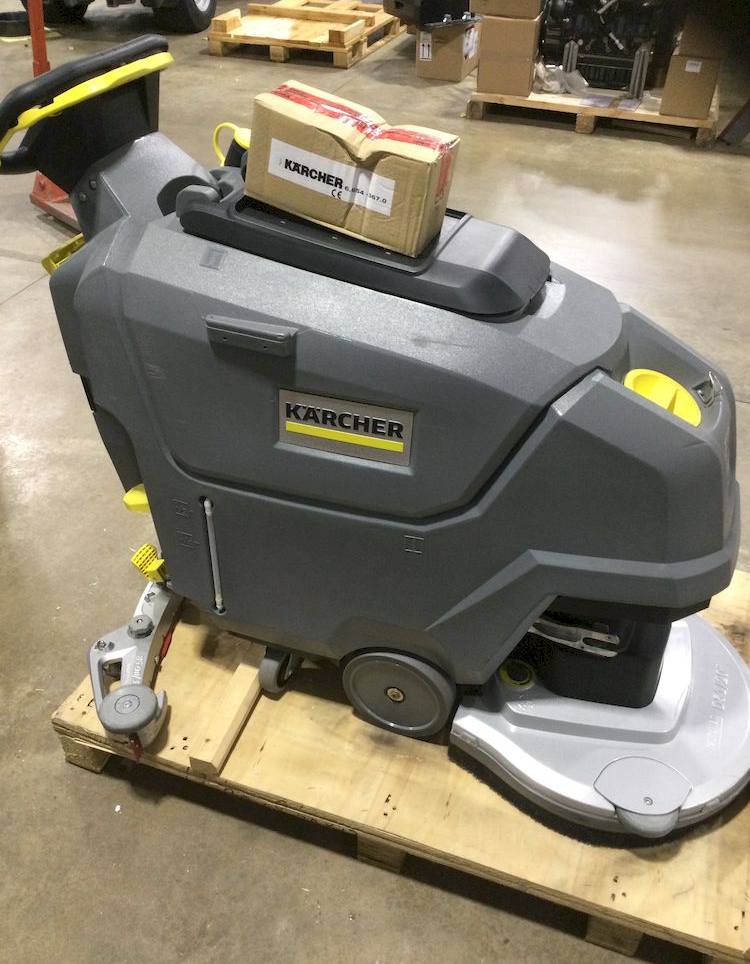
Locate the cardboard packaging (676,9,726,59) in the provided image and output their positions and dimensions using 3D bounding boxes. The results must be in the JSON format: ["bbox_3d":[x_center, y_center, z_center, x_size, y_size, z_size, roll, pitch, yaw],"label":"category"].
[{"bbox_3d":[1.512,-2.045,4.074,0.180,0.165,0.200,14,42,17],"label":"cardboard packaging"}]

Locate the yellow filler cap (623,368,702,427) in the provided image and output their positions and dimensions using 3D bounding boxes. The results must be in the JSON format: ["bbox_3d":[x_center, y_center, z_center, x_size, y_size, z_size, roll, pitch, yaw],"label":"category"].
[{"bbox_3d":[0.389,-0.105,1.231,0.117,0.032,0.117,13,45,-13],"label":"yellow filler cap"}]

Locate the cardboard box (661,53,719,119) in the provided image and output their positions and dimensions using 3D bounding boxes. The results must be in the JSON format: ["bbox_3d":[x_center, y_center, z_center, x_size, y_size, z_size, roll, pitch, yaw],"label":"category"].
[{"bbox_3d":[1.499,-1.886,4.219,0.213,0.265,0.210,14,42,17],"label":"cardboard box"}]

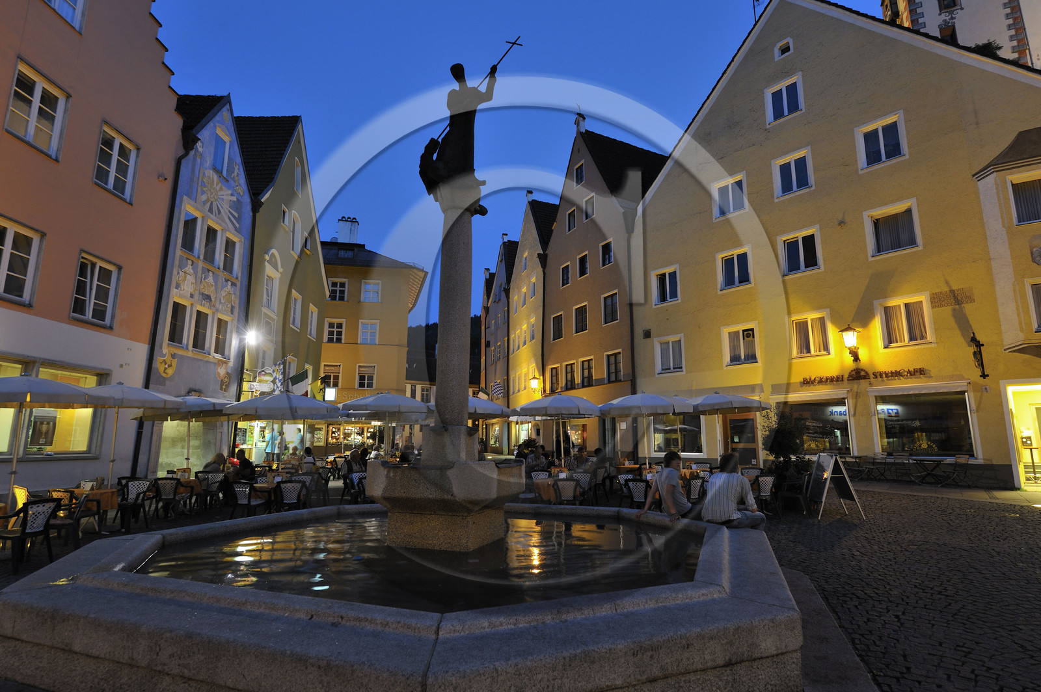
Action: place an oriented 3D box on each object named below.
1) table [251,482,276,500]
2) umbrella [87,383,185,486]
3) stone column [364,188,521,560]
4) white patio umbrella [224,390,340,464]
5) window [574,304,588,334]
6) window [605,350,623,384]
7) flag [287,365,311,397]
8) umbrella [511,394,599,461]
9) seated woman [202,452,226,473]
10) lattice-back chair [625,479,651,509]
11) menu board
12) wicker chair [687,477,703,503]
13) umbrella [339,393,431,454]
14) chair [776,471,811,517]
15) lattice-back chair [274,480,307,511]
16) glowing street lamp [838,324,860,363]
[{"bbox_3d":[-4.741,3.051,10.569,1.000,0.740,0.850,0,-11,0],"label":"table"},{"bbox_3d":[-7.358,1.930,9.844,2.200,2.580,2.200,0,-11,0],"label":"umbrella"},{"bbox_3d":[-0.750,0.035,6.214,1.500,4.250,1.500,-3,-11,18],"label":"stone column"},{"bbox_3d":[-4.304,2.053,9.732,1.970,2.460,1.970,1,-10,0],"label":"white patio umbrella"},{"bbox_3d":[3.259,-1.442,29.330,0.150,1.500,1.280,6,-12,-26],"label":"window"},{"bbox_3d":[4.507,1.016,26.270,0.150,1.460,1.280,6,-12,-26],"label":"window"},{"bbox_3d":[-8.508,1.494,21.067,0.750,1.400,0.200,0,-10,0],"label":"flag"},{"bbox_3d":[0.888,2.348,11.974,2.150,2.640,2.150,0,-10,0],"label":"umbrella"},{"bbox_3d":[-7.363,3.240,13.230,0.750,1.250,0.500,8,-13,-34],"label":"seated woman"},{"bbox_3d":[2.412,3.068,10.805,0.580,0.860,0.570,-6,-13,31],"label":"lattice-back chair"},{"bbox_3d":[6.124,2.758,10.813,0.820,1.190,0.680,-1,-11,6],"label":"menu board"},{"bbox_3d":[3.392,3.067,11.075,0.560,0.820,0.570,7,-13,-33],"label":"wicker chair"},{"bbox_3d":[-3.052,2.374,12.169,2.080,2.620,2.080,0,-10,0],"label":"umbrella"},{"bbox_3d":[5.396,2.941,10.793,0.580,0.840,0.570,-5,-12,26],"label":"chair"},{"bbox_3d":[-4.341,2.994,10.453,0.580,0.860,0.570,4,-11,-18],"label":"lattice-back chair"},{"bbox_3d":[10.629,-0.105,17.734,0.660,1.150,0.520,9,-14,-40],"label":"glowing street lamp"}]

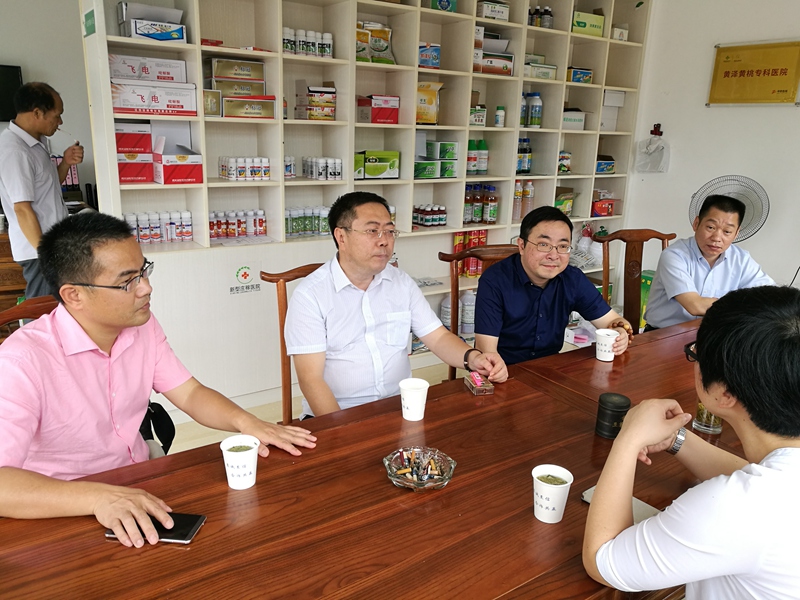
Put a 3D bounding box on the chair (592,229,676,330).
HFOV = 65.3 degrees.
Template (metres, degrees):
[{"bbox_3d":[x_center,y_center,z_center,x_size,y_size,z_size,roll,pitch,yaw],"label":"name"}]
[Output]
[{"bbox_3d":[1.133,0.225,2.872,0.465,1.040,0.490,-2,16,-13],"label":"chair"}]

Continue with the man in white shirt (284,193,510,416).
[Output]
[{"bbox_3d":[-0.005,0.338,1.855,0.630,1.290,0.660,-4,17,-21],"label":"man in white shirt"}]

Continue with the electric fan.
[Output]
[{"bbox_3d":[2.033,-0.158,3.968,0.440,1.250,0.420,12,18,32],"label":"electric fan"}]

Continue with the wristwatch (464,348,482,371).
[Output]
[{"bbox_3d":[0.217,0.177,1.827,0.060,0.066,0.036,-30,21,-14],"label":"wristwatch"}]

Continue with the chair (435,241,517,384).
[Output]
[{"bbox_3d":[0.406,0.332,2.393,0.465,1.040,0.490,-4,17,-20],"label":"chair"}]

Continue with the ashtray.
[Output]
[{"bbox_3d":[0.041,0.357,1.298,0.150,0.036,0.150,2,16,-1],"label":"ashtray"}]

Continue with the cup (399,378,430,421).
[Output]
[{"bbox_3d":[0.035,0.254,1.572,0.077,0.087,0.077,2,16,-1],"label":"cup"}]

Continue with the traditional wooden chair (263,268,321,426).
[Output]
[{"bbox_3d":[-0.177,0.407,2.051,0.465,1.040,0.490,-5,17,-24],"label":"traditional wooden chair"}]

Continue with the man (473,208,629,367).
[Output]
[{"bbox_3d":[0.485,0.292,2.204,0.560,1.225,0.640,0,16,-8],"label":"man"}]

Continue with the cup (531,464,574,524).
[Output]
[{"bbox_3d":[0.286,0.371,1.184,0.077,0.087,0.077,2,16,-1],"label":"cup"}]

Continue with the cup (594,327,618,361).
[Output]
[{"bbox_3d":[0.670,0.150,2.026,0.077,0.087,0.077,2,16,-1],"label":"cup"}]

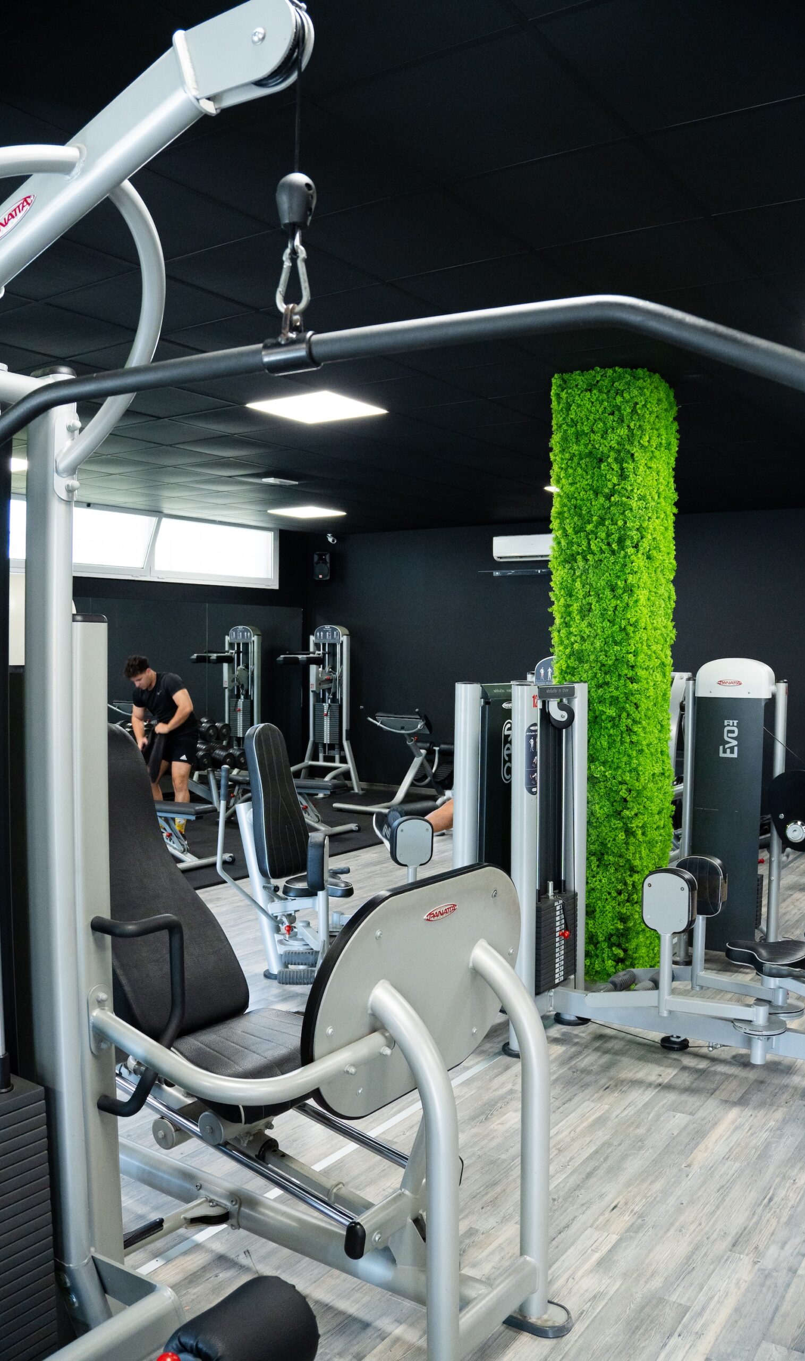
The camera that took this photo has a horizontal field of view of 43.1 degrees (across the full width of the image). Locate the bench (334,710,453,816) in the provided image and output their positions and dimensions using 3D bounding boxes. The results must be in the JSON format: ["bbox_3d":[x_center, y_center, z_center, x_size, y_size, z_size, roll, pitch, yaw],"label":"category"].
[{"bbox_3d":[0.050,0.775,10.620,0.800,1.000,1.380,2,3,34],"label":"bench"}]

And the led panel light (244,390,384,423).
[{"bbox_3d":[-0.483,-1.553,5.740,0.585,0.030,0.585,2,3,34],"label":"led panel light"}]

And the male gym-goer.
[{"bbox_3d":[-1.990,0.585,8.480,0.560,1.550,0.600,3,3,45],"label":"male gym-goer"}]

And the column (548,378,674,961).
[{"bbox_3d":[1.070,-0.001,5.190,0.475,2.970,0.475,2,3,34],"label":"column"}]

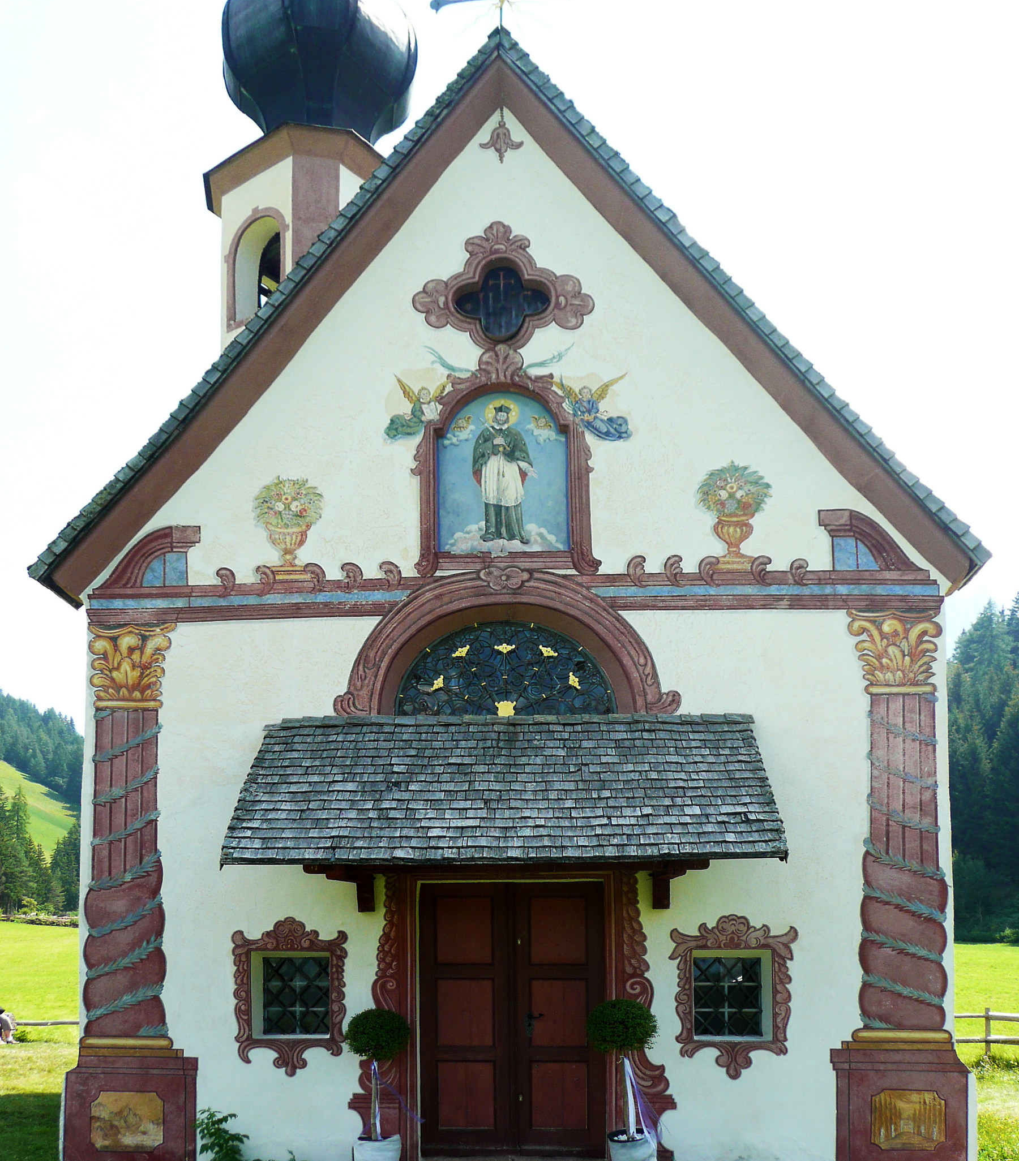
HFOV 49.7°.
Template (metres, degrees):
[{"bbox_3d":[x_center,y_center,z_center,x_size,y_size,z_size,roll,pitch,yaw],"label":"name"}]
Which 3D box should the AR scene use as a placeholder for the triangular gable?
[{"bbox_3d":[-0.004,-2.183,8.988,7.500,4.650,0.600,-1,-3,2],"label":"triangular gable"}]

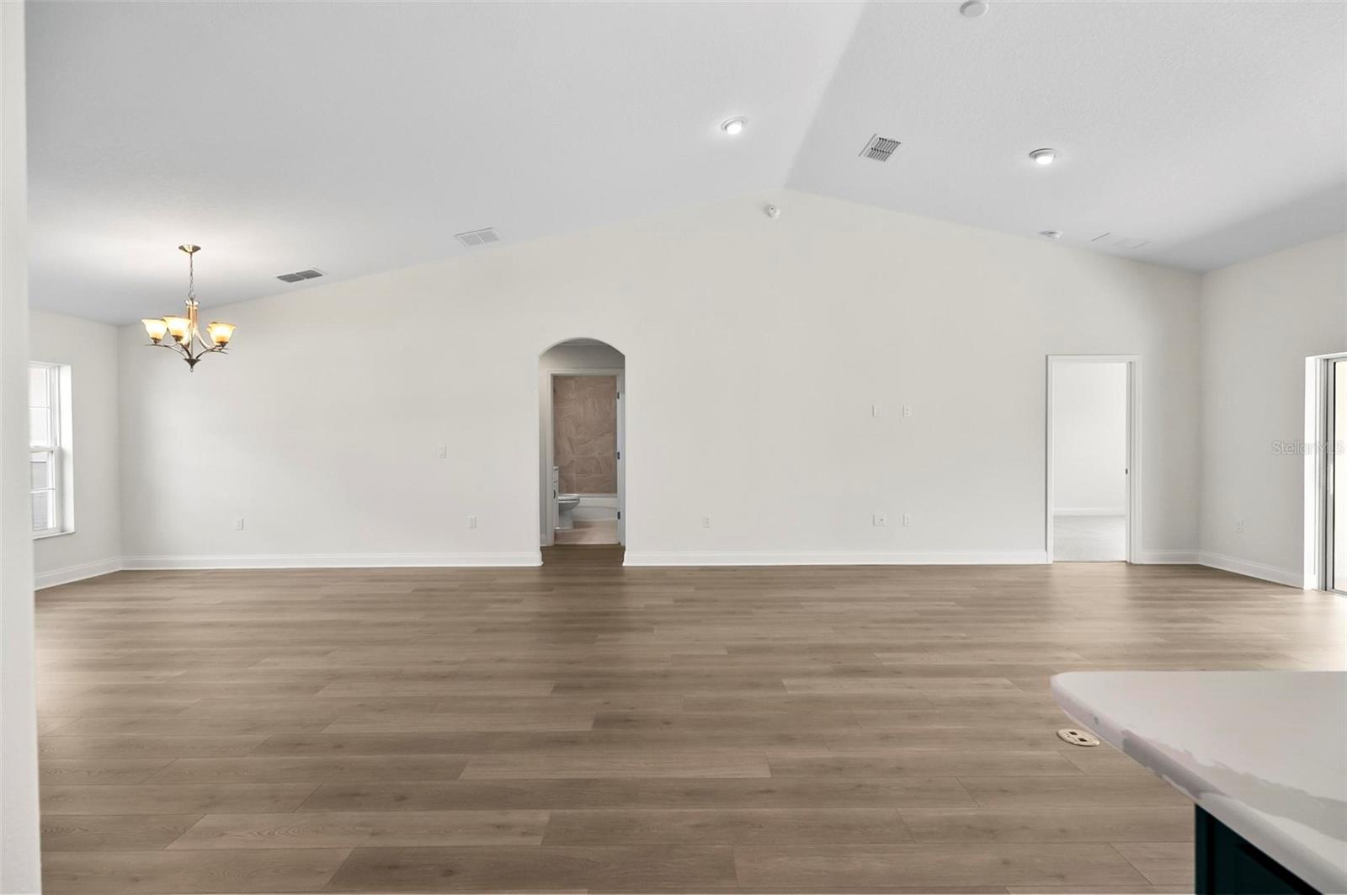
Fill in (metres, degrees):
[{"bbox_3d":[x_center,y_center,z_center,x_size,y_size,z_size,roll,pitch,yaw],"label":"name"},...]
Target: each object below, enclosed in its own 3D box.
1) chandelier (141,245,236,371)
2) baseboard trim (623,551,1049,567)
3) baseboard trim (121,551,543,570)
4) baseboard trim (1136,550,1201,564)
[{"bbox_3d":[-3.754,-1.086,4.684,0.580,0.993,0.580,0,1,-1],"label":"chandelier"},{"bbox_3d":[1.654,1.128,6.066,4.308,0.137,0.018,0,1,-1],"label":"baseboard trim"},{"bbox_3d":[-3.425,1.146,6.017,4.207,0.137,0.018,0,1,-1],"label":"baseboard trim"},{"bbox_3d":[5.041,1.116,6.099,0.643,0.137,0.018,0,1,-1],"label":"baseboard trim"}]

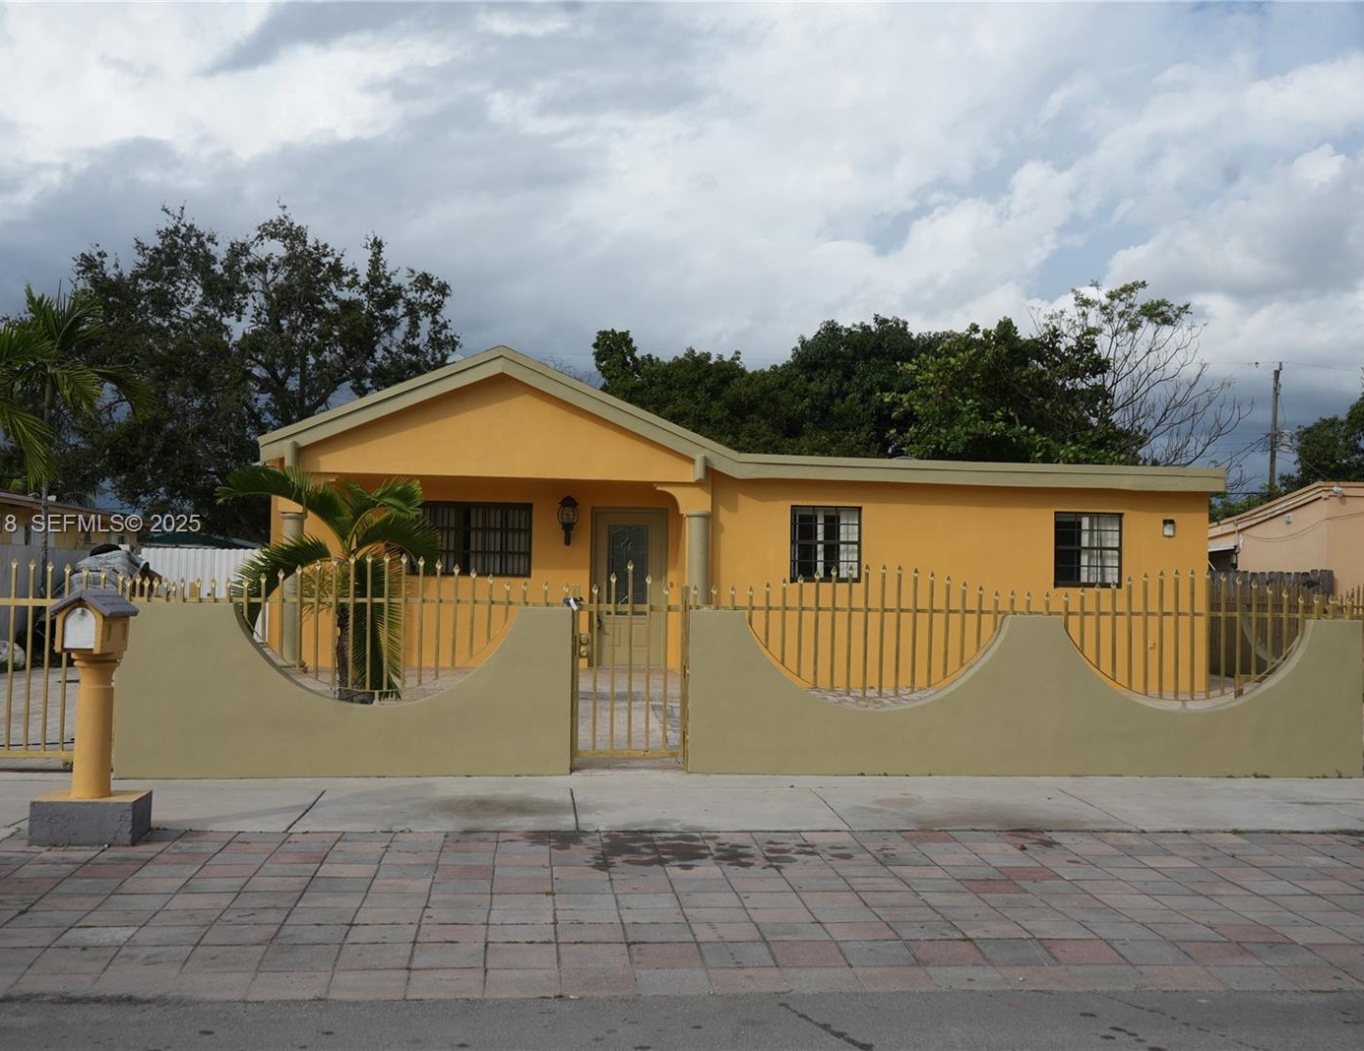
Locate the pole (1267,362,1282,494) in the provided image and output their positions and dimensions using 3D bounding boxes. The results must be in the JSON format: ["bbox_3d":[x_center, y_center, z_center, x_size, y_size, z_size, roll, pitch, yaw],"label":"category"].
[{"bbox_3d":[20.757,-1.133,47.845,0.453,9.279,0.400,1,-2,-6],"label":"pole"}]

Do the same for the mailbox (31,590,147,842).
[{"bbox_3d":[-3.211,1.029,7.445,0.540,1.369,0.600,1,-2,-6],"label":"mailbox"}]

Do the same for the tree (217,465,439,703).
[{"bbox_3d":[-3.678,0.616,13.959,2.217,2.466,2.200,1,-2,-6],"label":"tree"}]

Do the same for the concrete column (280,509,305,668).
[{"bbox_3d":[-4.816,0.782,16.667,0.312,1.960,0.310,1,-2,-6],"label":"concrete column"}]

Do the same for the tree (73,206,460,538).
[{"bbox_3d":[-10.489,-2.821,33.826,9.715,10.374,9.500,1,-2,-6],"label":"tree"}]

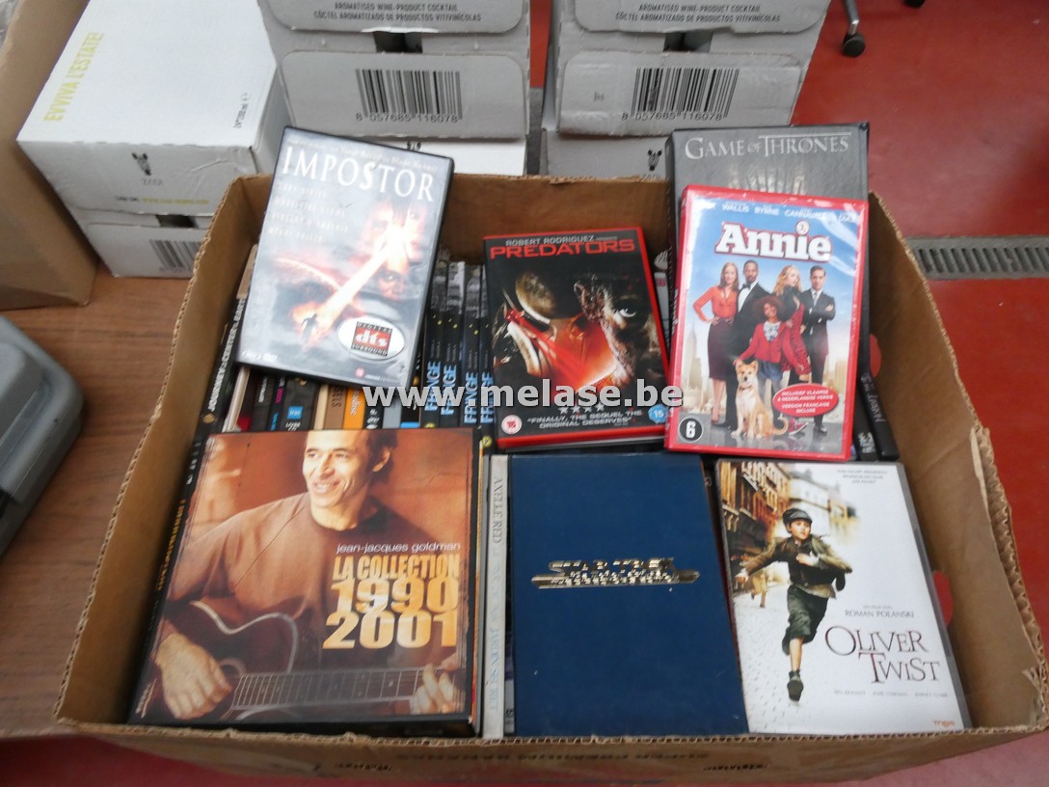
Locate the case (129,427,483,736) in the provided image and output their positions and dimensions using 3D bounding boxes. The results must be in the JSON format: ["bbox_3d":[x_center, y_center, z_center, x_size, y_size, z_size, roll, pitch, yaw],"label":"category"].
[{"bbox_3d":[-0.127,0.113,0.471,0.194,0.030,0.190,-2,56,1],"label":"case"}]

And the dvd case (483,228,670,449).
[{"bbox_3d":[0.041,-0.051,0.589,0.135,0.015,0.190,-4,63,-2],"label":"dvd case"}]

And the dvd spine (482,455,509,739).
[{"bbox_3d":[-0.016,0.162,0.536,0.013,0.135,0.190,-1,56,1],"label":"dvd spine"}]

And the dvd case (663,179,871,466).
[{"bbox_3d":[0.177,-0.049,0.535,0.135,0.015,0.190,4,91,-5],"label":"dvd case"}]

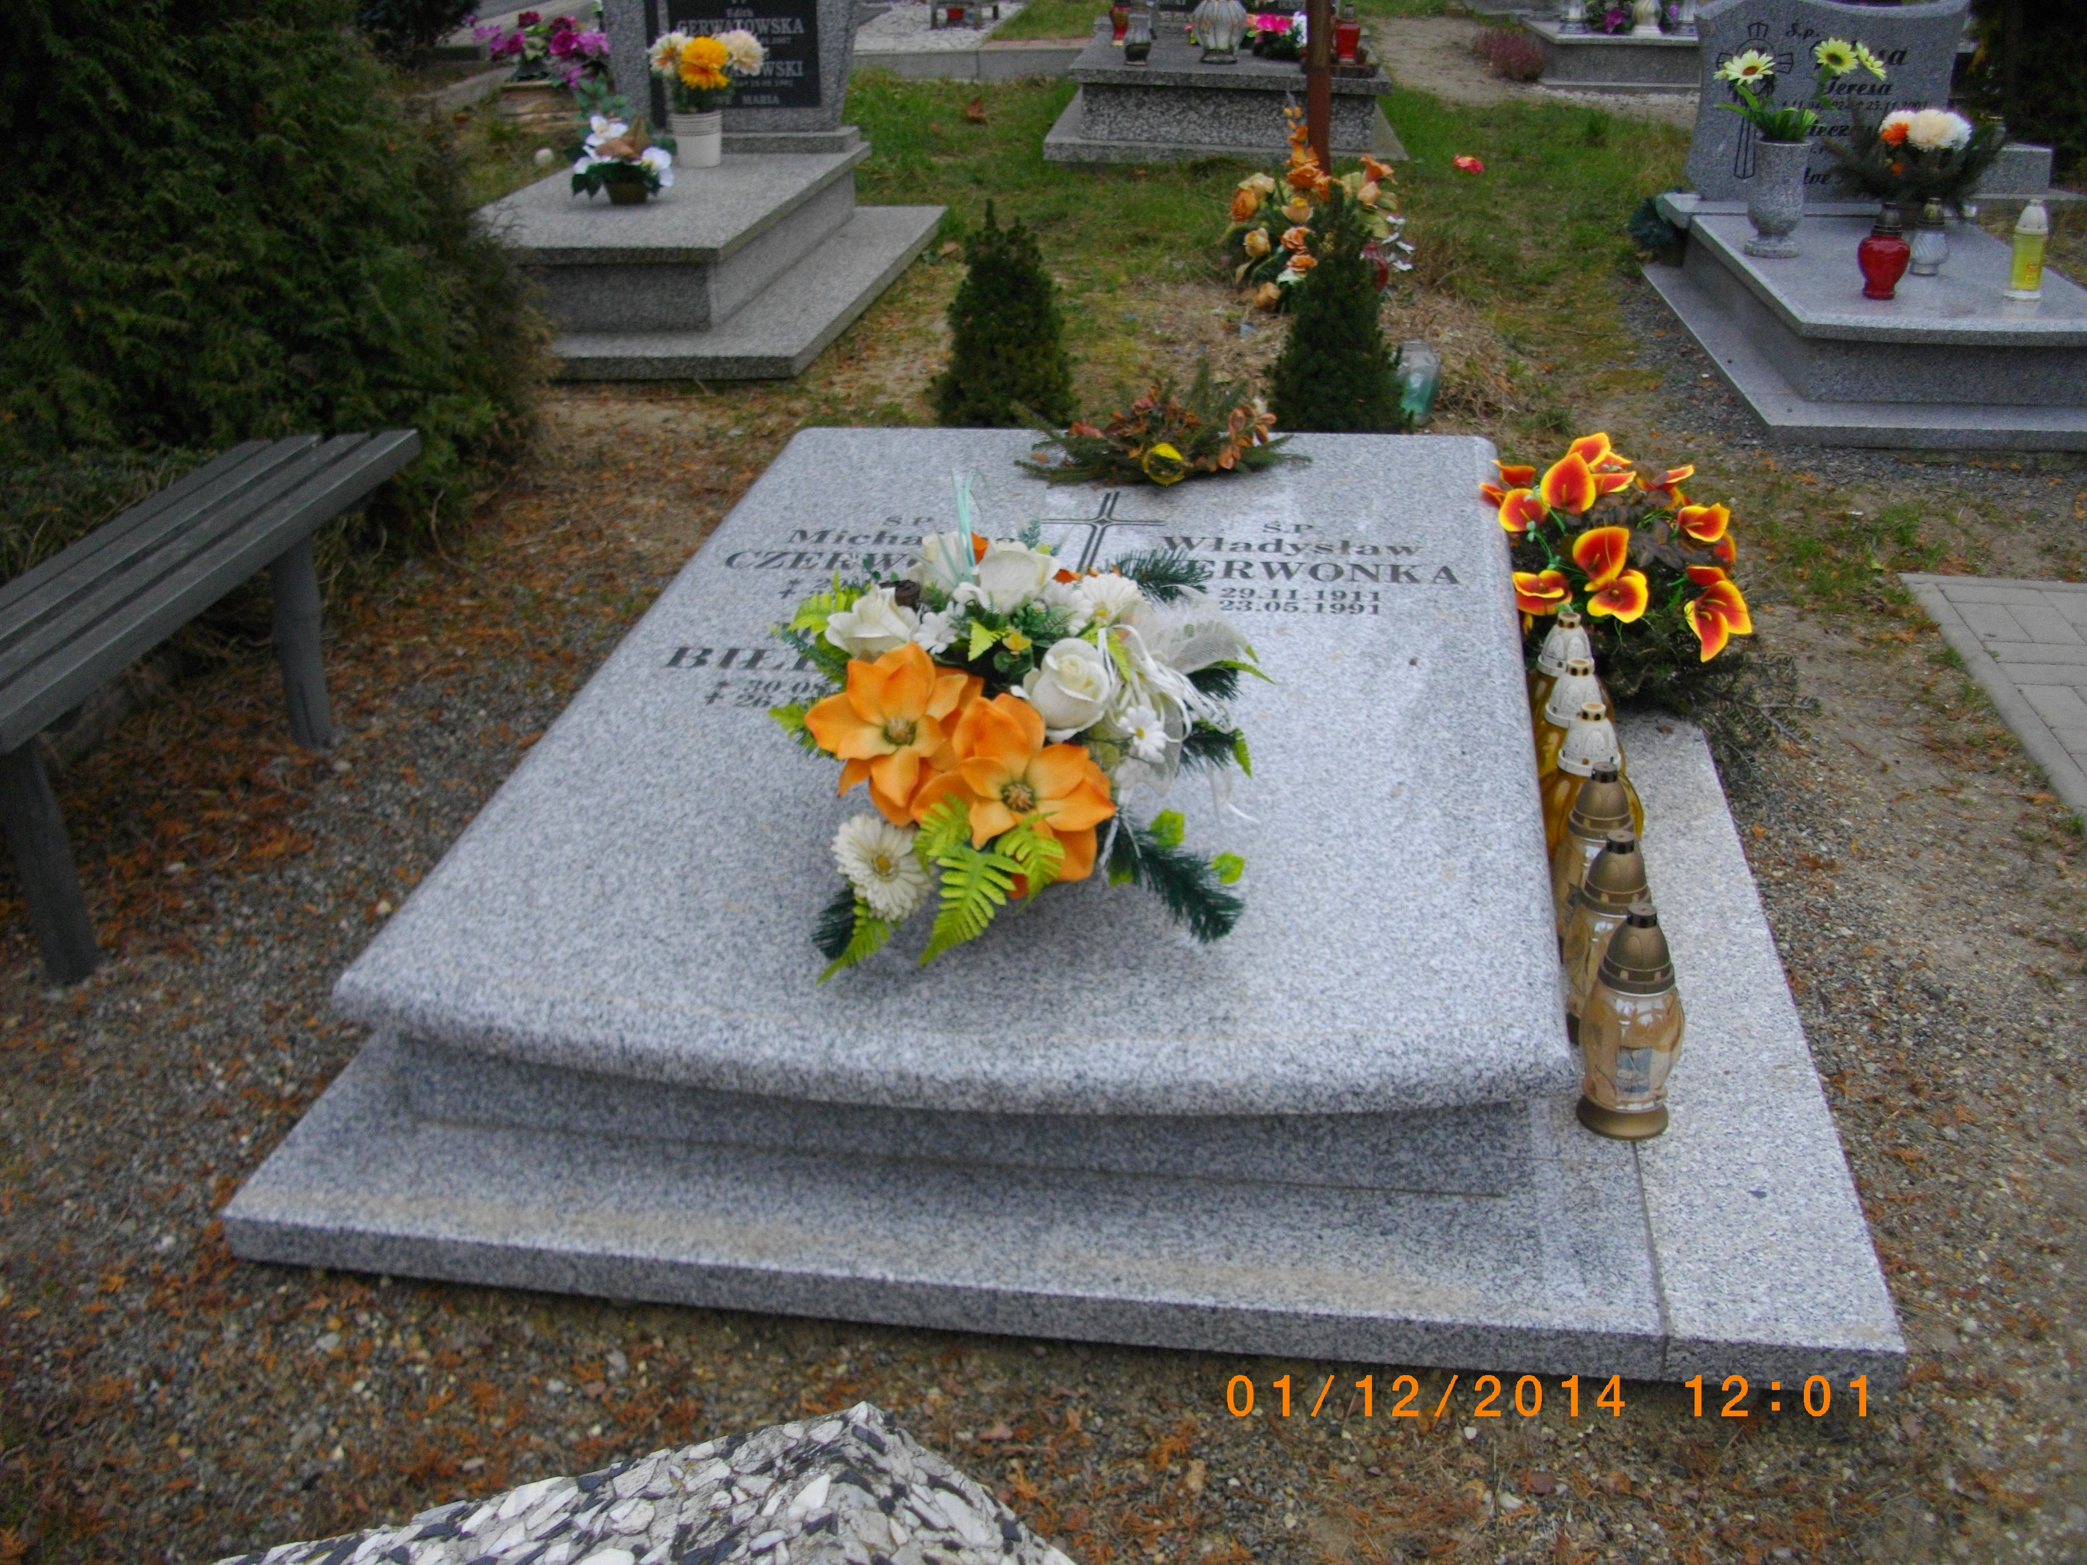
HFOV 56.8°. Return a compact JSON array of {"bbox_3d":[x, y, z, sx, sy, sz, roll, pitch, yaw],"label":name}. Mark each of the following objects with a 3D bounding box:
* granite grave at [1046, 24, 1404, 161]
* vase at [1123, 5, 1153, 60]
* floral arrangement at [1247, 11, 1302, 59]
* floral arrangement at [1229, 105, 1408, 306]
[{"bbox_3d":[0.810,-2.971,8.237,1.456,0.350,1.680,1,28,6],"label":"granite grave"},{"bbox_3d":[0.379,-3.028,7.799,0.123,0.210,0.123,2,28,9],"label":"vase"},{"bbox_3d":[0.958,-3.040,7.819,0.252,0.168,0.196,2,28,9],"label":"floral arrangement"},{"bbox_3d":[0.789,-1.673,5.593,0.539,0.553,0.364,2,28,9],"label":"floral arrangement"}]

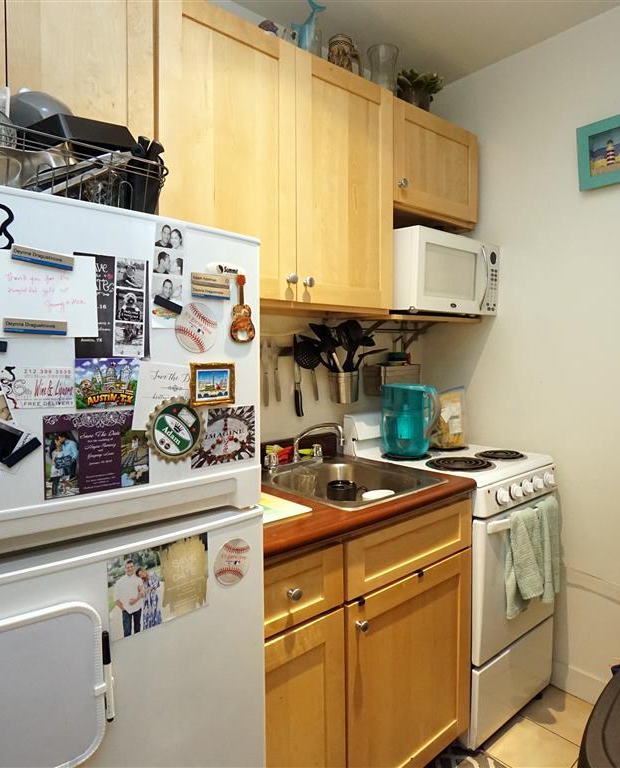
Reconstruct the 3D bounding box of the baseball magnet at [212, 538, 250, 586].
[{"bbox_3d":[-0.133,0.310,0.833,0.069,0.083,0.003,-2,3,-39],"label":"baseball magnet"}]

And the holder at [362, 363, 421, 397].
[{"bbox_3d":[0.358,-0.019,2.093,0.245,0.137,0.115,-2,3,-39],"label":"holder"}]

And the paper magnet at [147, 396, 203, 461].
[{"bbox_3d":[-0.213,0.077,0.780,0.102,0.106,0.012,-2,4,-39],"label":"paper magnet"}]

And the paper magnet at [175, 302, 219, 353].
[{"bbox_3d":[-0.186,-0.093,0.799,0.081,0.085,0.004,-2,4,-39],"label":"paper magnet"}]

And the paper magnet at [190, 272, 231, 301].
[{"bbox_3d":[-0.162,-0.160,0.790,0.071,0.035,0.006,-2,3,-39],"label":"paper magnet"}]

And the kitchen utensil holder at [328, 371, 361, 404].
[{"bbox_3d":[0.131,0.013,1.819,0.120,0.128,0.120,0,3,0],"label":"kitchen utensil holder"}]

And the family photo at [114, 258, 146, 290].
[{"bbox_3d":[-0.264,-0.161,0.709,0.043,0.045,0.003,-2,3,-39],"label":"family photo"}]

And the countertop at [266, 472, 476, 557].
[{"bbox_3d":[-0.016,0.318,1.467,0.852,0.042,0.655,-2,3,-39],"label":"countertop"}]

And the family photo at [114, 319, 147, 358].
[{"bbox_3d":[-0.273,-0.066,0.731,0.044,0.049,0.003,-2,4,-39],"label":"family photo"}]

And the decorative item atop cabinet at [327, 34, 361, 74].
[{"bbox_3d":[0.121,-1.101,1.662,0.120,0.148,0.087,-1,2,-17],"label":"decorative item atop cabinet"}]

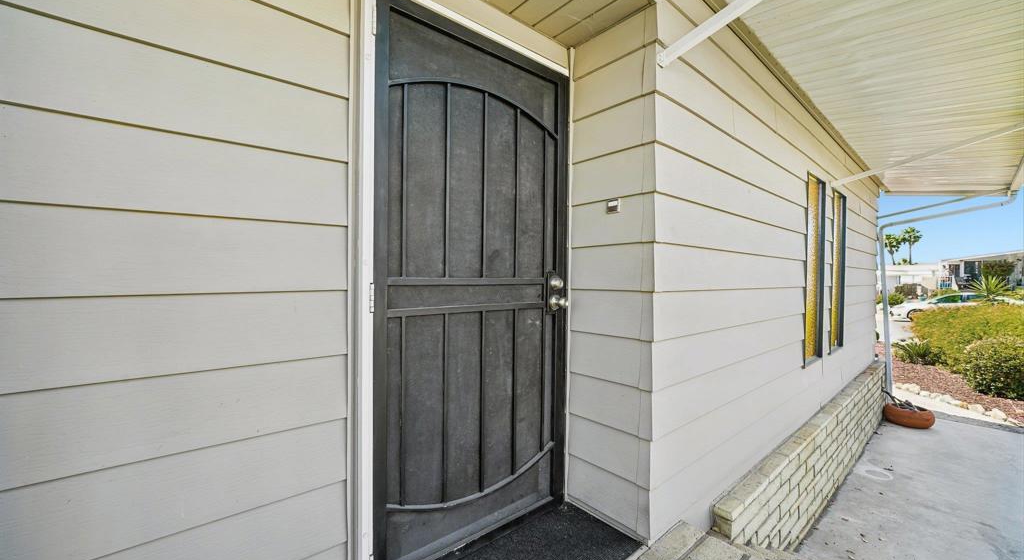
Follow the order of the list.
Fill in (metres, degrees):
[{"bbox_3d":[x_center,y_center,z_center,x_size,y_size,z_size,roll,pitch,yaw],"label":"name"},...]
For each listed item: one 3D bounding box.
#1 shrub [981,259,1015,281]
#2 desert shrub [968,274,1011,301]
[{"bbox_3d":[29.616,-0.457,22.500,1.300,1.600,1.300,0,1,-37],"label":"shrub"},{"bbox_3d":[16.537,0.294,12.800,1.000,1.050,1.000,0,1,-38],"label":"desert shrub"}]

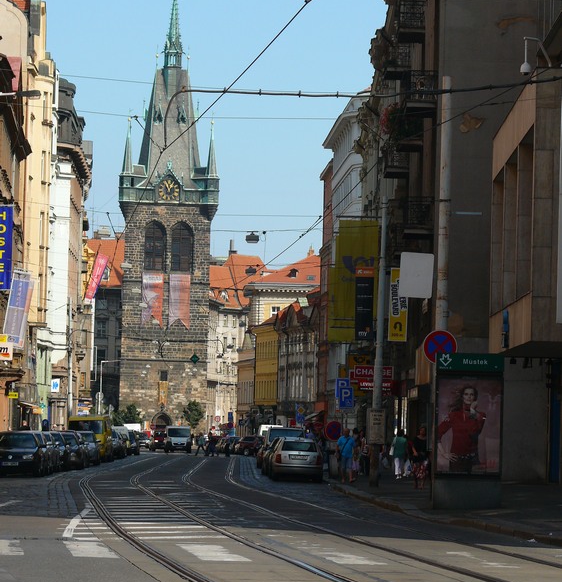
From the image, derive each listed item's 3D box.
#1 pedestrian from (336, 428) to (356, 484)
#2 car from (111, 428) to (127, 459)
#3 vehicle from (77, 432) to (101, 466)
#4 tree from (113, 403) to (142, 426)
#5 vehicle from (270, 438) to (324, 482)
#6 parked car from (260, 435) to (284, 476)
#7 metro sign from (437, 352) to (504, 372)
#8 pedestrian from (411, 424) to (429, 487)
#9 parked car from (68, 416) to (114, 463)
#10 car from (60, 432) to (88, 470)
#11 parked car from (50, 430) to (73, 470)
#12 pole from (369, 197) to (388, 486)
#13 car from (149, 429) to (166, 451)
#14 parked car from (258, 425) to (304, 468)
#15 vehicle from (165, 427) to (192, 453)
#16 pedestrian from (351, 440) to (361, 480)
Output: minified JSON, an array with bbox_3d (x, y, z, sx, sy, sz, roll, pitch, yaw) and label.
[{"bbox_3d":[2.022,5.002,90.500,0.560,1.700,0.380,1,-3,-1],"label":"pedestrian"},{"bbox_3d":[-10.200,9.071,173.500,1.770,1.550,4.300,1,-3,-1],"label":"car"},{"bbox_3d":[-8.620,6.751,126.500,1.760,1.480,4.300,0,-3,0],"label":"vehicle"},{"bbox_3d":[-20.062,17.187,385.000,4.000,5.300,4.000,0,-3,0],"label":"tree"},{"bbox_3d":[0.507,5.502,96.300,1.660,1.450,4.230,1,-3,-1],"label":"vehicle"},{"bbox_3d":[0.240,6.188,109.800,1.720,1.450,4.250,2,-3,-2],"label":"parked car"},{"bbox_3d":[3.480,1.317,54.100,1.250,0.360,0.220,2,-3,-10],"label":"metro sign"},{"bbox_3d":[3.728,4.476,79.000,0.500,1.660,0.360,1,-3,6],"label":"pedestrian"},{"bbox_3d":[-9.882,7.649,152.000,1.950,2.250,5.000,1,-3,-1],"label":"parked car"},{"bbox_3d":[-8.600,6.263,116.000,1.750,1.460,4.300,0,-3,0],"label":"car"},{"bbox_3d":[-8.700,5.979,110.000,1.740,1.460,4.300,0,-3,0],"label":"parked car"},{"bbox_3d":[2.796,1.440,83.200,0.300,8.250,0.300,2,-3,0],"label":"pole"},{"bbox_3d":[-9.859,12.333,241.000,1.700,1.560,4.100,0,-3,-1],"label":"car"},{"bbox_3d":[0.120,6.941,130.000,1.800,1.750,4.400,0,-3,-1],"label":"parked car"},{"bbox_3d":[-8.691,12.612,250.500,2.050,2.270,5.300,1,-3,-1],"label":"vehicle"},{"bbox_3d":[2.406,5.413,94.500,0.420,1.300,0.320,1,-3,-1],"label":"pedestrian"}]

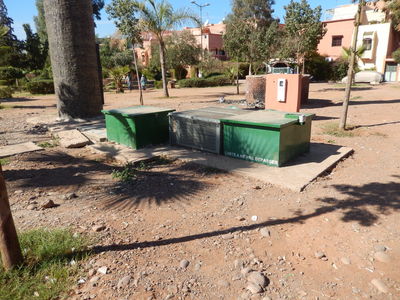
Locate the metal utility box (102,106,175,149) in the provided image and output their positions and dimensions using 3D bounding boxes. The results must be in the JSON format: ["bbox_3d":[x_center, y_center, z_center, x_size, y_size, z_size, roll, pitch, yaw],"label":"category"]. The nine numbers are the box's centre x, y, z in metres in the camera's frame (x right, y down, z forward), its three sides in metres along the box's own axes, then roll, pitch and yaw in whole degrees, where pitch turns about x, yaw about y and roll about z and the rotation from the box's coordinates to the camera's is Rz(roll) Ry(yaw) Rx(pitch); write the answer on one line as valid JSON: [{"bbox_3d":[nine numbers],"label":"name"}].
[{"bbox_3d":[-1.346,-0.515,6.335,1.033,0.682,1.238,-14,19,-40],"label":"metal utility box"}]

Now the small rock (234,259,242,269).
[{"bbox_3d":[0.299,0.886,2.246,0.061,0.043,0.080,2,15,8],"label":"small rock"}]

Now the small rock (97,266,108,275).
[{"bbox_3d":[-0.786,0.971,2.325,0.073,0.048,0.070,-8,16,-21],"label":"small rock"}]

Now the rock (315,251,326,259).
[{"bbox_3d":[0.980,0.851,2.356,0.076,0.043,0.062,6,16,24],"label":"rock"}]

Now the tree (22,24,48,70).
[{"bbox_3d":[-16.171,-8.936,28.793,2.516,6.633,2.516,-9,16,-26],"label":"tree"}]

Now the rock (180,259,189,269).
[{"bbox_3d":[-0.117,0.886,2.250,0.070,0.047,0.083,-1,15,-4],"label":"rock"}]

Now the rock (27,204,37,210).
[{"bbox_3d":[-1.988,0.671,3.405,0.120,0.050,0.090,-10,17,-29],"label":"rock"}]

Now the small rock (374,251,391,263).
[{"bbox_3d":[1.509,0.879,2.386,0.109,0.063,0.125,9,18,34],"label":"small rock"}]

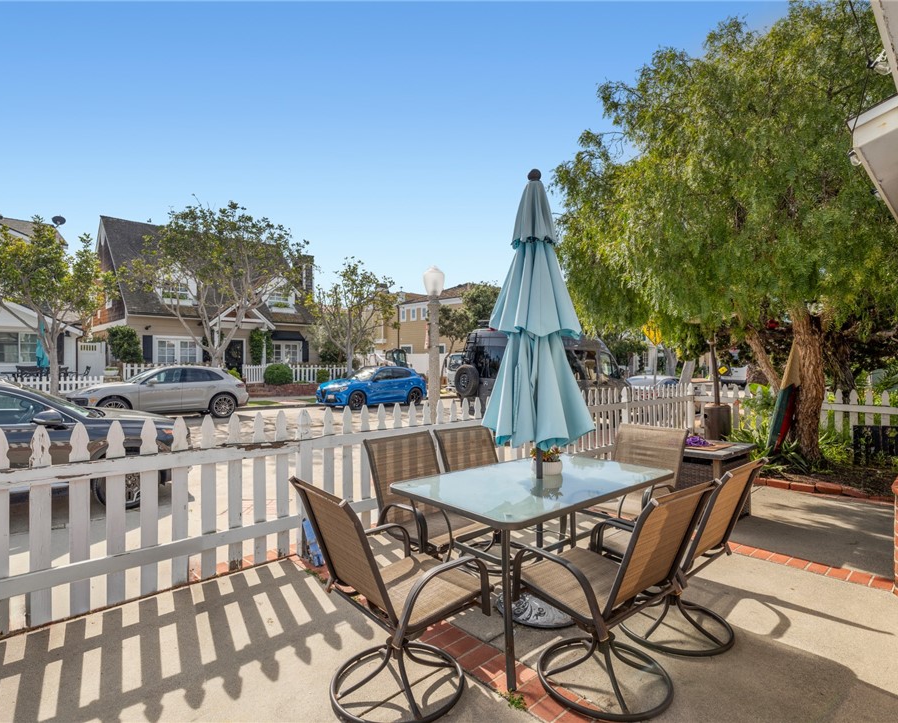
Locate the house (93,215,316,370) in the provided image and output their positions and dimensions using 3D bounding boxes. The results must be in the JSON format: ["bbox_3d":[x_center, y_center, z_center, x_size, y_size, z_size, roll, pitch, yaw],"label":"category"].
[{"bbox_3d":[-14.740,-2.946,28.429,9.300,9.000,11.000,2,-2,-43],"label":"house"}]

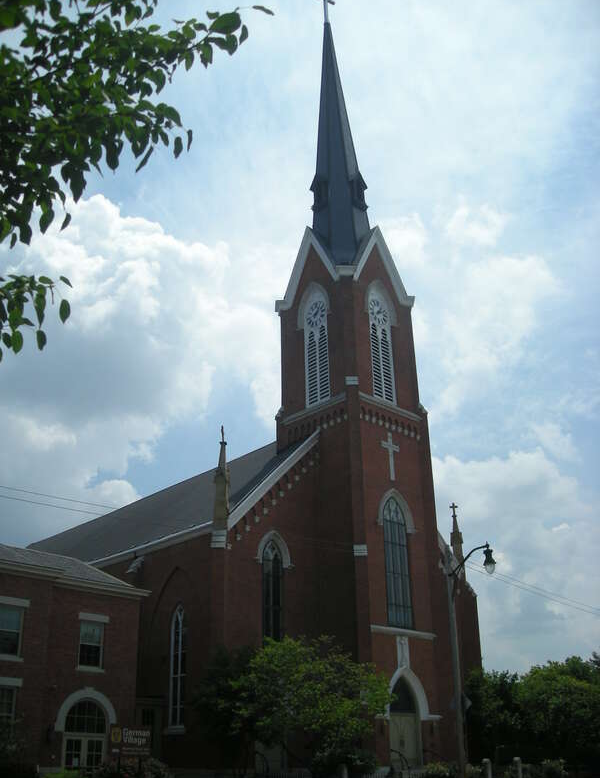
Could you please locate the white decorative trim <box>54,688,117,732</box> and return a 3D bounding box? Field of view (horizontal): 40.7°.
[{"bbox_3d":[-8.496,12.869,32.496,2.697,1.767,0.220,22,-34,-39],"label":"white decorative trim"}]

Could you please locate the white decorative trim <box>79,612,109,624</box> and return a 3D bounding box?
[{"bbox_3d":[-8.618,9.638,33.963,1.472,0.264,0.160,22,-34,-39],"label":"white decorative trim"}]

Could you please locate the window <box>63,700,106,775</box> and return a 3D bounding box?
[{"bbox_3d":[-8.604,13.973,32.066,1.891,3.200,0.350,22,-34,-39],"label":"window"}]

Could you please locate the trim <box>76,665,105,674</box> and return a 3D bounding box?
[{"bbox_3d":[-8.563,11.536,33.083,1.302,0.155,0.200,22,-34,-39],"label":"trim"}]

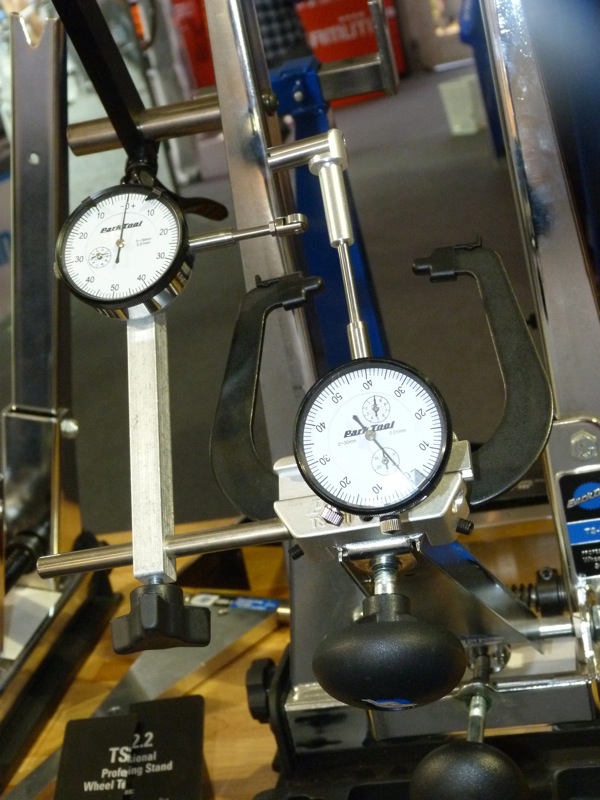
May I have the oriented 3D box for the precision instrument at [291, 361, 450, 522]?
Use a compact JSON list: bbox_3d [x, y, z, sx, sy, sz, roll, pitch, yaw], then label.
[{"bbox_3d":[0.029,0.016,0.504,0.059,0.059,0.026,-10,-14,11],"label":"precision instrument"}]

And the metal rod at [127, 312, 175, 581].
[{"bbox_3d":[-0.065,0.014,0.572,0.013,0.131,0.013,-11,-23,15],"label":"metal rod"}]

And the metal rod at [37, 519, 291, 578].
[{"bbox_3d":[-0.056,0.062,0.551,0.119,0.010,0.010,-11,-23,15],"label":"metal rod"}]

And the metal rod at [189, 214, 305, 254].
[{"bbox_3d":[-0.023,-0.072,0.573,0.055,0.009,0.009,-8,-22,16],"label":"metal rod"}]

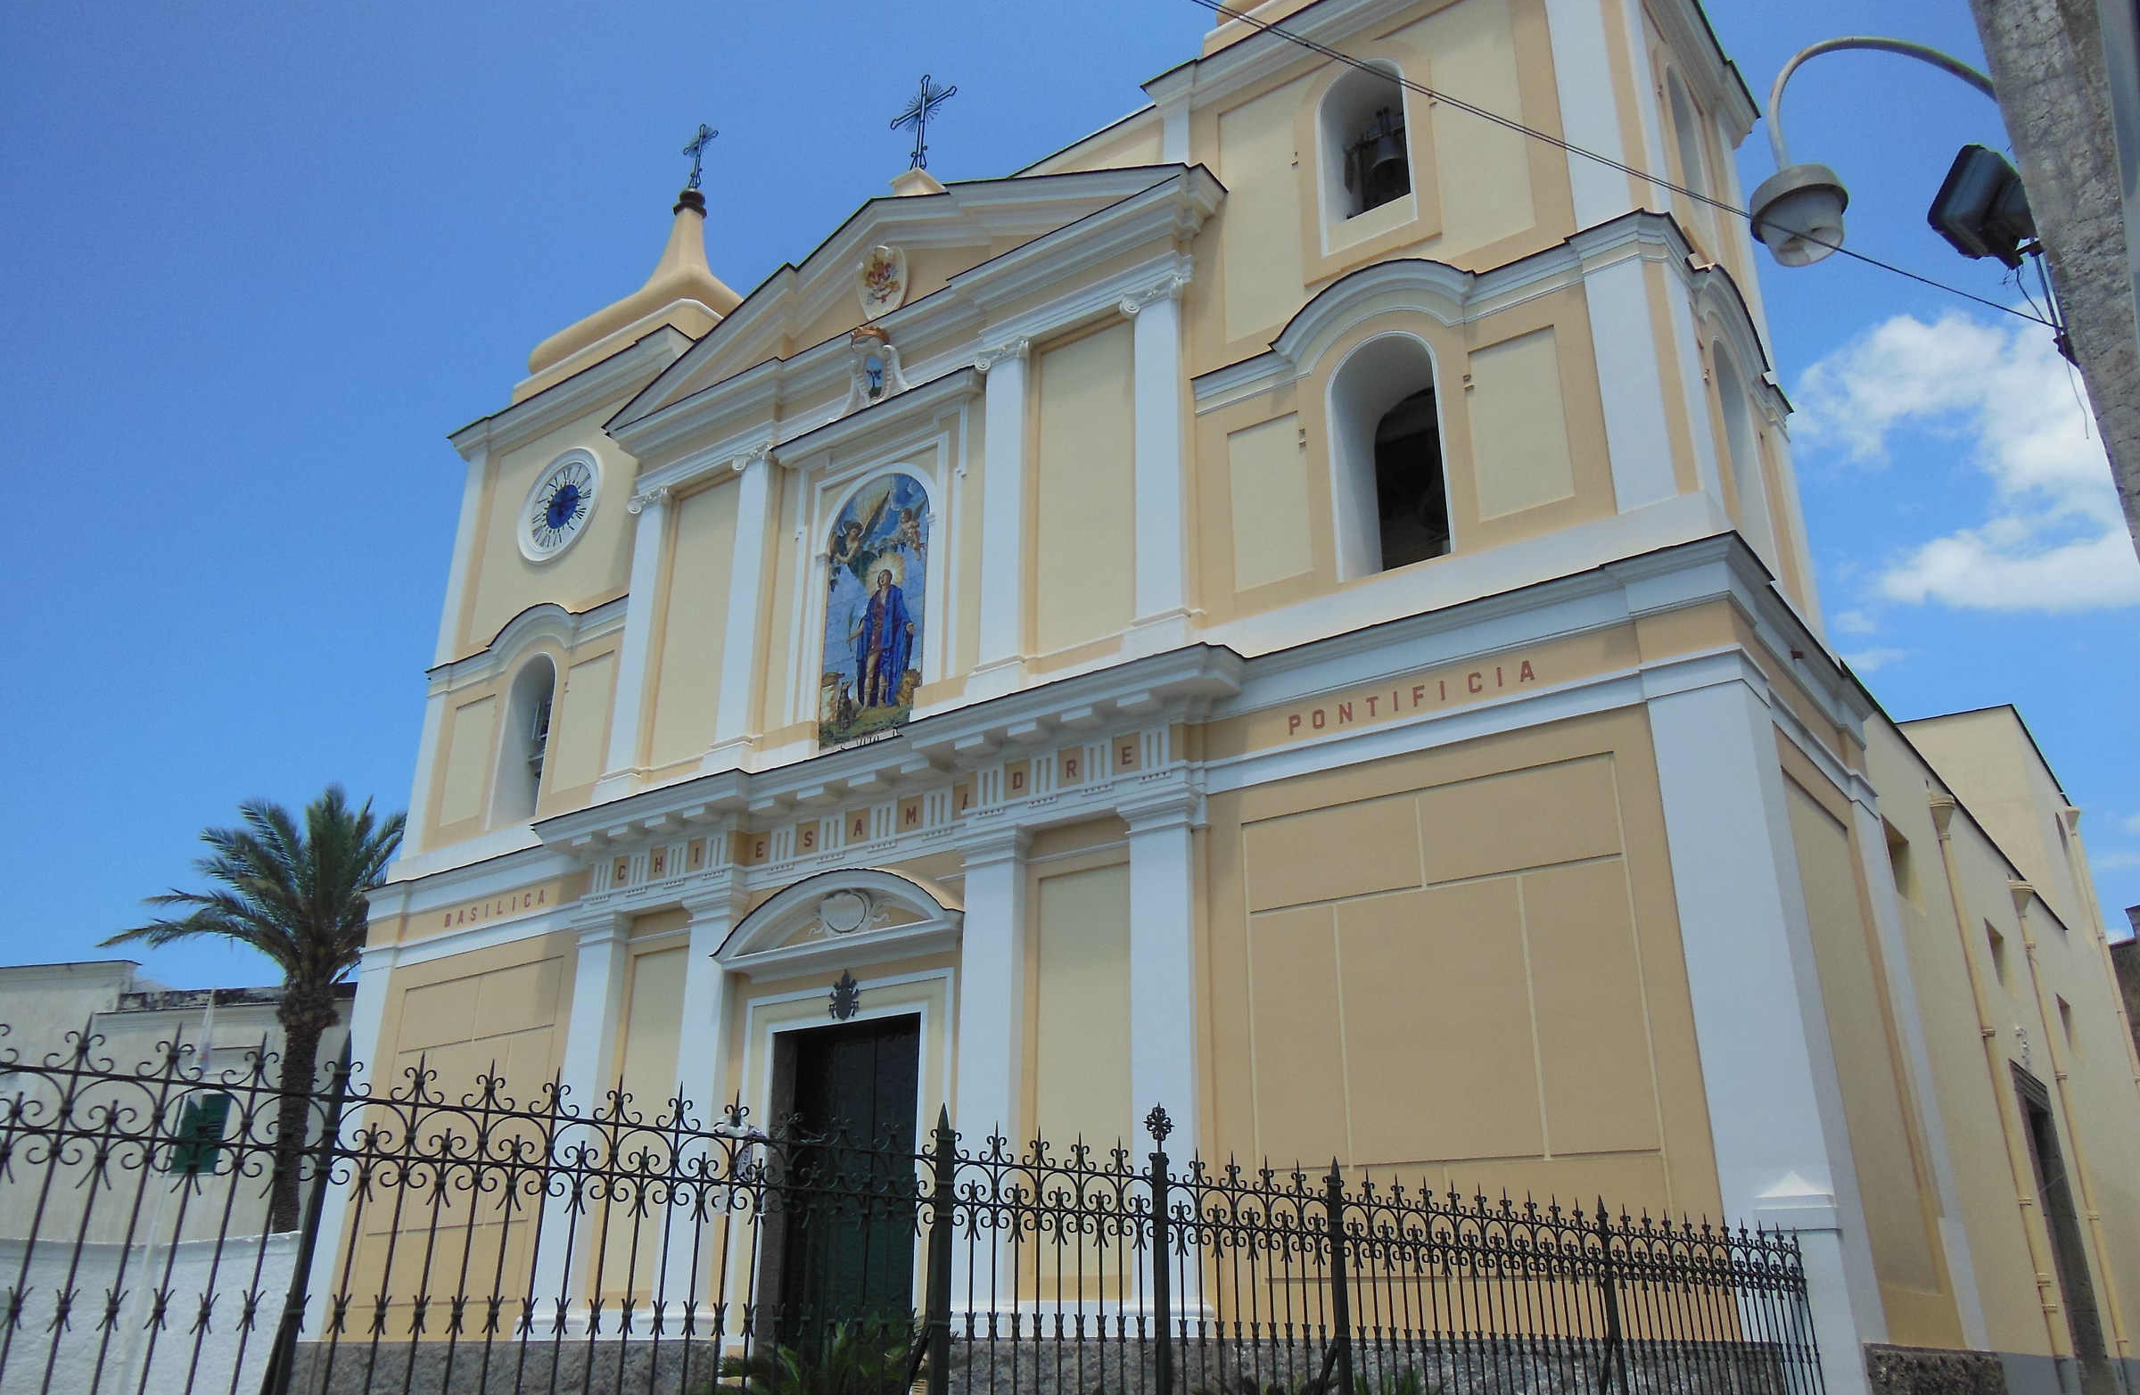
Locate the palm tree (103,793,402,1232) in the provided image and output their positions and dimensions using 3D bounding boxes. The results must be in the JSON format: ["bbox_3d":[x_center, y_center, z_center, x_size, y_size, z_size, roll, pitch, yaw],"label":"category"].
[{"bbox_3d":[-15.228,6.763,30.994,6.600,11.000,6.600,-15,-27,32],"label":"palm tree"}]

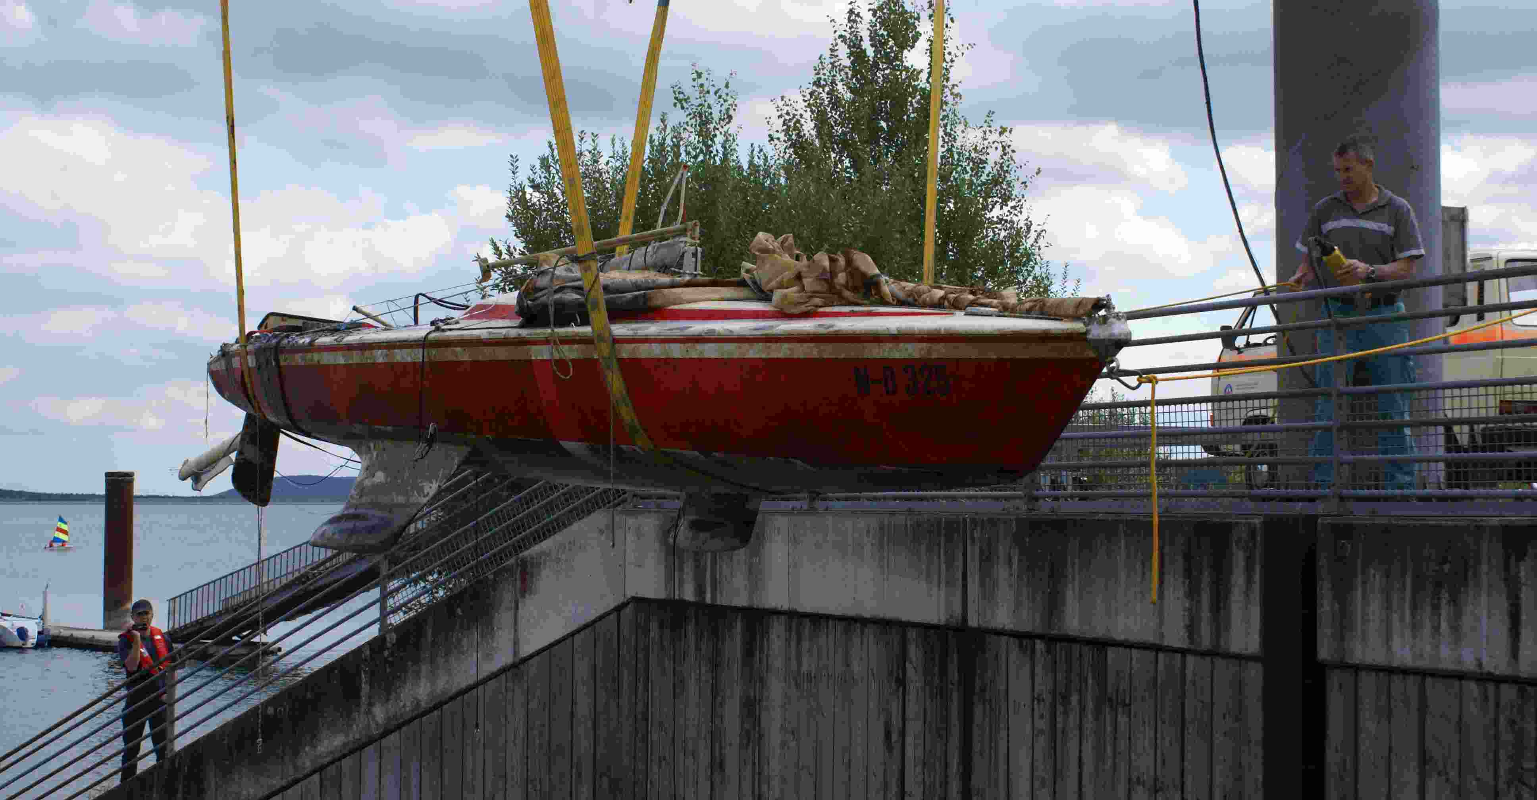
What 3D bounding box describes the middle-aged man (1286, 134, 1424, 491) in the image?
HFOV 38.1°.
[{"bbox_3d":[2.550,-0.255,9.671,0.600,1.770,0.450,-1,-3,27],"label":"middle-aged man"}]

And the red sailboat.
[{"bbox_3d":[-0.910,0.009,10.861,2.150,1.500,6.750,2,0,-40],"label":"red sailboat"}]

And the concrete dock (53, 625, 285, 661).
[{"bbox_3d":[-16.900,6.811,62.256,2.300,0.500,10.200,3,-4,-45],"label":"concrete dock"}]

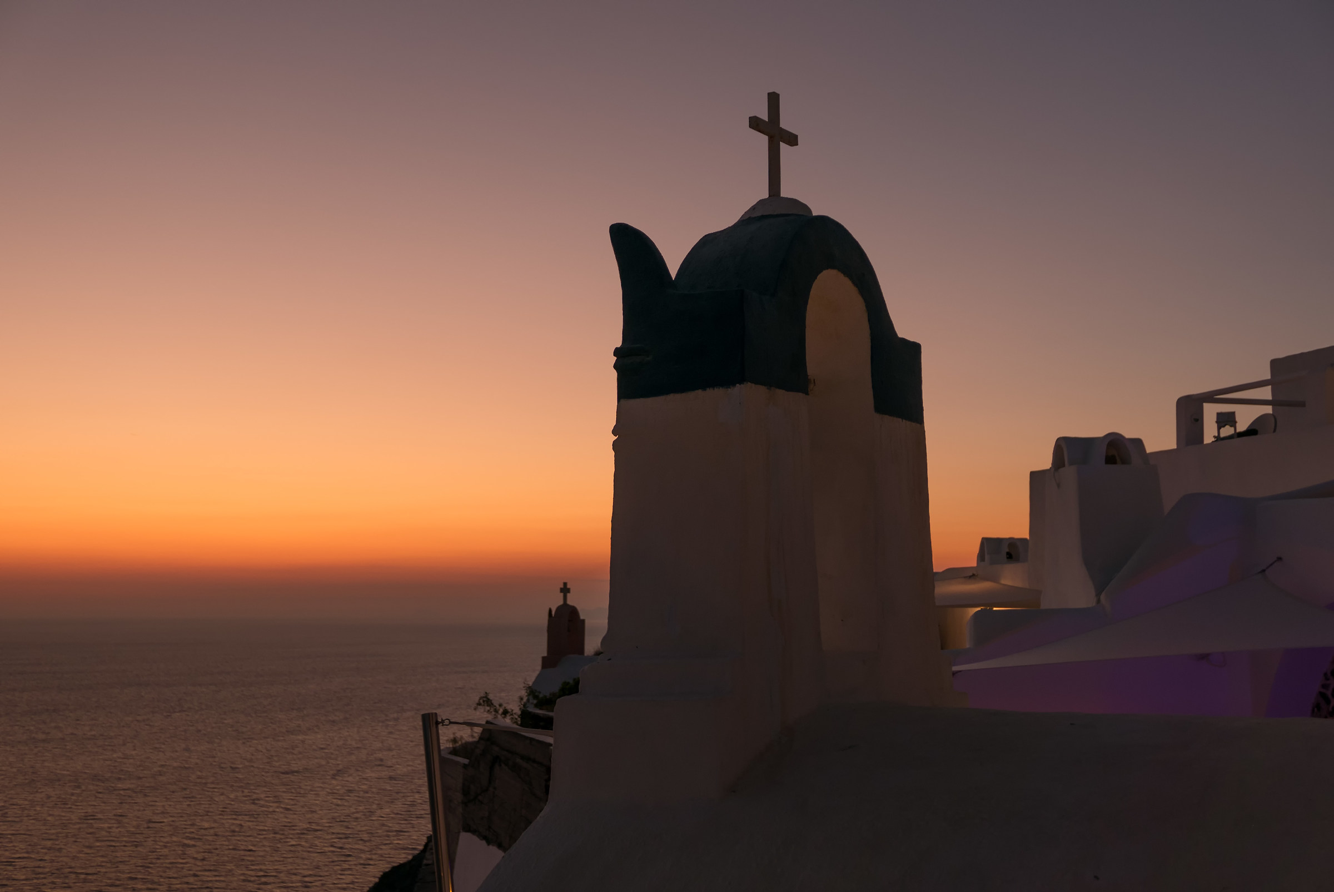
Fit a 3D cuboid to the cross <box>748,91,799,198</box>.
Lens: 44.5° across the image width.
[{"bbox_3d":[0.607,-1.694,9.200,0.045,0.596,0.449,-4,-7,36],"label":"cross"}]

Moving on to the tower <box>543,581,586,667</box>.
[{"bbox_3d":[-4.507,7.931,72.000,0.950,3.850,1.750,-4,-7,36],"label":"tower"}]

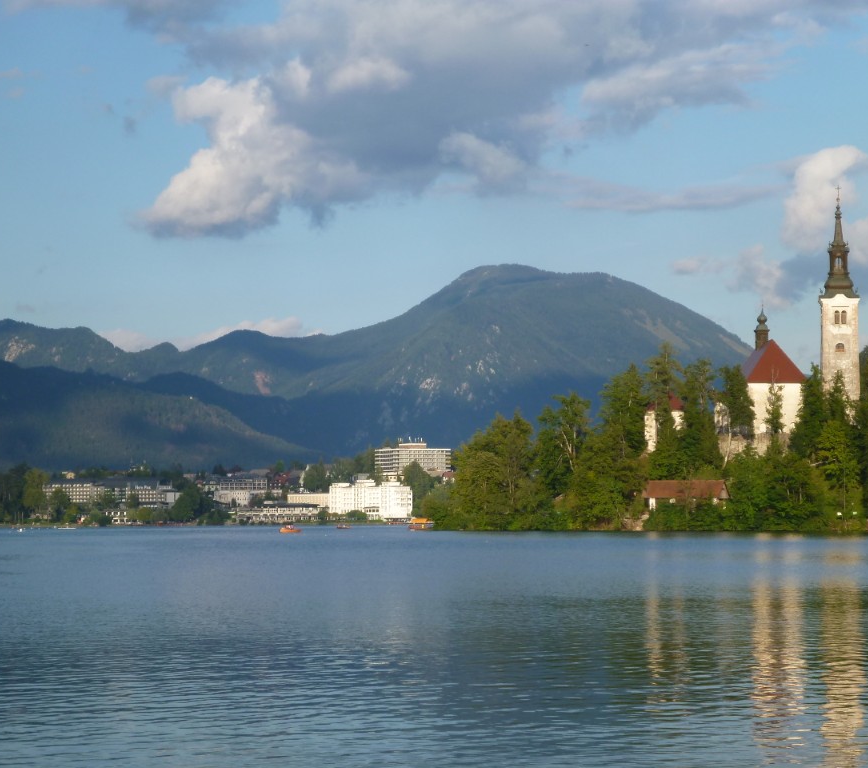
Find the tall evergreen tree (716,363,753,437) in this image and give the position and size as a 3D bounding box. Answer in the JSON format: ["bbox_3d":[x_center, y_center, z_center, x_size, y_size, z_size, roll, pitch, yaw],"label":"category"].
[{"bbox_3d":[63.825,3.916,645.000,8.040,16.090,7.800,0,-3,5],"label":"tall evergreen tree"}]

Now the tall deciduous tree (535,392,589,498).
[{"bbox_3d":[27.118,13.401,643.000,11.820,23.210,11.300,0,-3,2],"label":"tall deciduous tree"}]

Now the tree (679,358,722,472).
[{"bbox_3d":[55.278,6.741,632.000,9.130,24.060,9.000,0,-3,5],"label":"tree"}]

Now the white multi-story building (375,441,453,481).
[{"bbox_3d":[-15.343,55.236,2200.000,55.240,28.880,22.000,0,-3,5],"label":"white multi-story building"}]

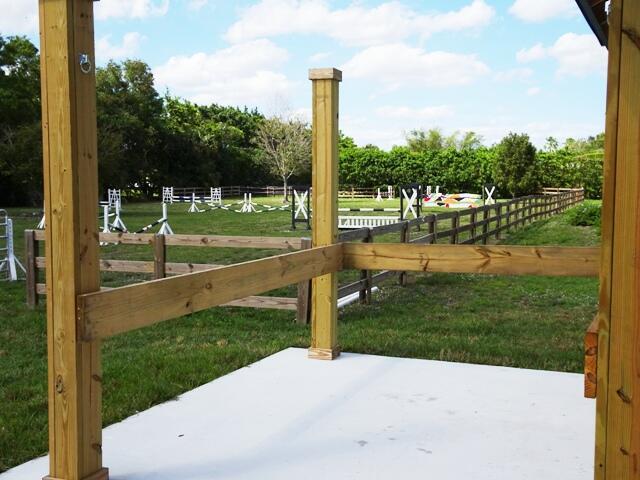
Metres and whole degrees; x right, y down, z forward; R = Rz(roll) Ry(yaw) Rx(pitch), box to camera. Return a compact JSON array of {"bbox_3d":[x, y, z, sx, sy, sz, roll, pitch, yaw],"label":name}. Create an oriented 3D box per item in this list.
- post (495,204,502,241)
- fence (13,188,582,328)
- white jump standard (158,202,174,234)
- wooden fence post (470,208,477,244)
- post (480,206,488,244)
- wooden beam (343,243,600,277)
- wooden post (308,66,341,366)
[{"bbox_3d":[5.359,-0.533,22.271,0.140,1.090,0.140,2,5,22],"label":"post"},{"bbox_3d":[11.025,-1.913,42.186,4.170,1.090,70.033,2,5,22],"label":"fence"},{"bbox_3d":[-5.245,-0.630,25.200,0.640,1.220,0.600,1,4,6],"label":"white jump standard"},{"bbox_3d":[3.856,-0.245,18.559,0.140,1.090,0.140,2,5,22],"label":"wooden fence post"},{"bbox_3d":[4.499,-0.381,20.148,0.140,1.090,0.140,2,5,22],"label":"post"},{"bbox_3d":[1.369,0.161,6.454,2.626,0.240,0.040,2,5,23],"label":"wooden beam"},{"bbox_3d":[0.048,-0.227,6.864,0.231,2.659,0.231,2,5,23],"label":"wooden post"}]

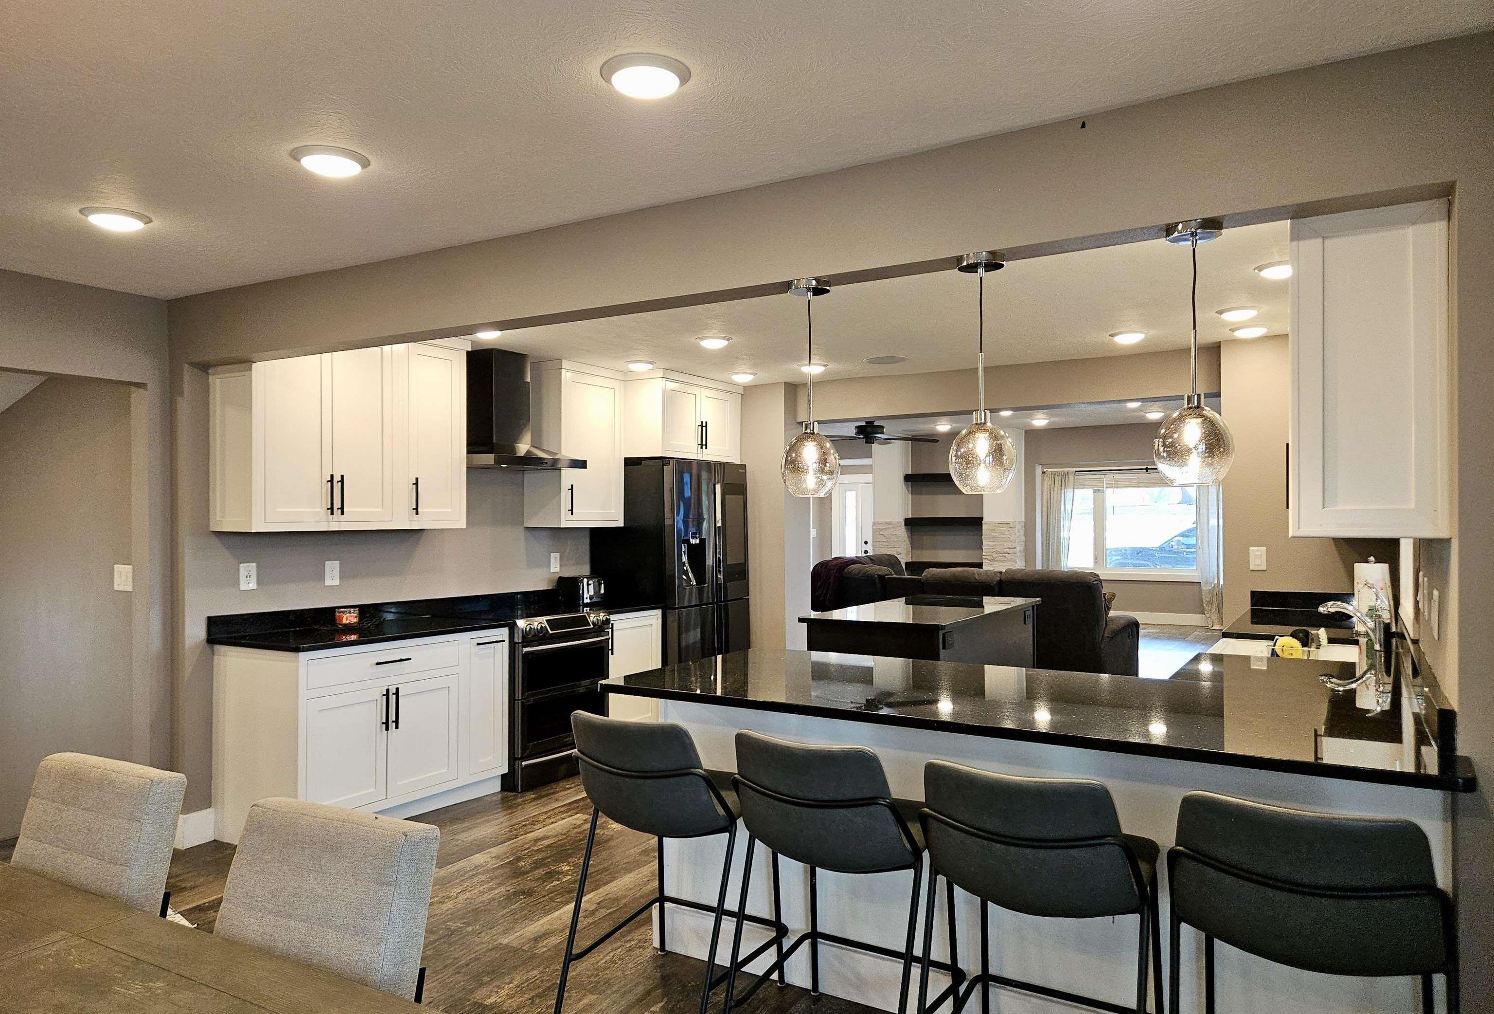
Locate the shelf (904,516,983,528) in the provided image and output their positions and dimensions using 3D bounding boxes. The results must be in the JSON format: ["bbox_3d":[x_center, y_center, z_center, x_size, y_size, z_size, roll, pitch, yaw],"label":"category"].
[{"bbox_3d":[2.959,0.215,14.500,1.270,0.130,0.260,-1,-1,31],"label":"shelf"}]

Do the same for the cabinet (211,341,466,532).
[{"bbox_3d":[-1.973,-0.401,4.954,0.333,1.030,1.222,-1,-1,32],"label":"cabinet"}]

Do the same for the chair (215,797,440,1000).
[{"bbox_3d":[-0.903,1.038,1.736,0.455,0.880,0.580,-1,-1,28],"label":"chair"}]

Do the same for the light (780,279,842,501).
[{"bbox_3d":[0.183,-0.334,2.853,0.177,0.615,0.177,0,-1,0],"label":"light"}]

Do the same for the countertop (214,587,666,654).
[{"bbox_3d":[-1.515,0.575,5.490,0.640,0.140,2.580,-1,-1,31],"label":"countertop"}]

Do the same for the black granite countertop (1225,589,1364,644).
[{"bbox_3d":[2.856,0.538,5.008,0.673,0.141,1.436,-1,-1,32],"label":"black granite countertop"}]

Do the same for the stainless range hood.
[{"bbox_3d":[-1.374,-0.558,5.755,0.514,0.694,0.758,-1,-1,32],"label":"stainless range hood"}]

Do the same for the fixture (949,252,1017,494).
[{"bbox_3d":[0.612,-0.339,2.592,0.177,0.615,0.177,-1,-1,31],"label":"fixture"}]

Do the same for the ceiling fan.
[{"bbox_3d":[1.188,-0.746,9.576,1.320,0.292,1.320,-1,-1,32],"label":"ceiling fan"}]

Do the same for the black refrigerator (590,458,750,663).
[{"bbox_3d":[-0.532,0.630,6.934,0.730,1.820,0.910,-1,-1,31],"label":"black refrigerator"}]

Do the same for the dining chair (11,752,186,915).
[{"bbox_3d":[-1.614,1.046,2.144,0.455,0.880,0.580,-1,-1,27],"label":"dining chair"}]

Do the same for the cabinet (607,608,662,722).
[{"bbox_3d":[-0.960,1.087,6.279,0.630,0.889,0.583,-1,-1,32],"label":"cabinet"}]

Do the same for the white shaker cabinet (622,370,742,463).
[{"bbox_3d":[-0.552,-0.602,6.989,0.617,0.573,0.980,-1,-1,32],"label":"white shaker cabinet"}]

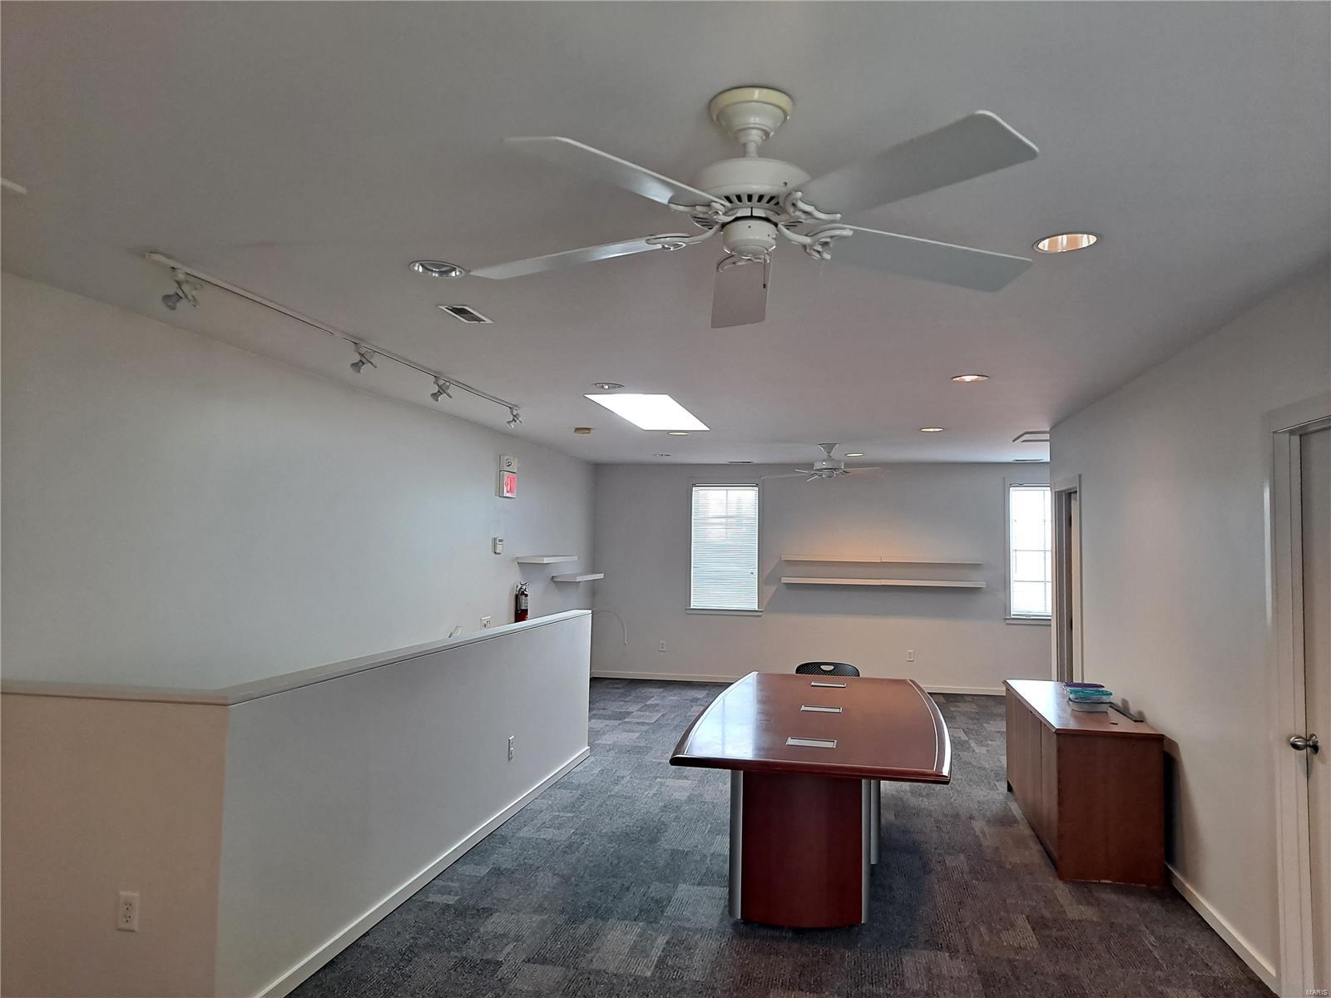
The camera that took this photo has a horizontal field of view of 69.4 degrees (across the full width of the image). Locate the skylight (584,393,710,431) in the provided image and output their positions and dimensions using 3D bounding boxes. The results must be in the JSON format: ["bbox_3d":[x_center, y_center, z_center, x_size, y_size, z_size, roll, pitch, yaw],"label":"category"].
[{"bbox_3d":[-0.079,-0.629,7.108,0.550,0.100,1.950,0,-3,11],"label":"skylight"}]

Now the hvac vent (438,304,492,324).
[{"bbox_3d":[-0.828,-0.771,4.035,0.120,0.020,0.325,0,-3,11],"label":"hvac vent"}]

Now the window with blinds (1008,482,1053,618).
[{"bbox_3d":[4.216,0.590,10.636,0.810,1.480,0.100,0,-3,11],"label":"window with blinds"}]

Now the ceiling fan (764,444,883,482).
[{"bbox_3d":[1.544,-0.350,9.059,1.310,0.330,1.290,0,-3,11],"label":"ceiling fan"}]

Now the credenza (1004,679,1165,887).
[{"bbox_3d":[2.349,1.553,5.580,0.509,0.735,1.793,0,-3,11],"label":"credenza"}]

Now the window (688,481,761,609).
[{"bbox_3d":[0.708,0.563,11.313,0.810,1.480,0.100,0,-3,11],"label":"window"}]

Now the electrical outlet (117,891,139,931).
[{"bbox_3d":[-1.724,1.326,3.080,0.071,0.116,0.010,0,-3,11],"label":"electrical outlet"}]

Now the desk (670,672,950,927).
[{"bbox_3d":[0.851,1.506,5.160,1.210,0.742,2.730,0,-3,12],"label":"desk"}]

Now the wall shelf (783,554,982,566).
[{"bbox_3d":[2.423,0.682,10.794,2.200,0.050,0.260,0,-3,11],"label":"wall shelf"}]

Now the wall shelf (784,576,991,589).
[{"bbox_3d":[2.422,0.946,10.782,2.200,0.050,0.260,0,-3,11],"label":"wall shelf"}]

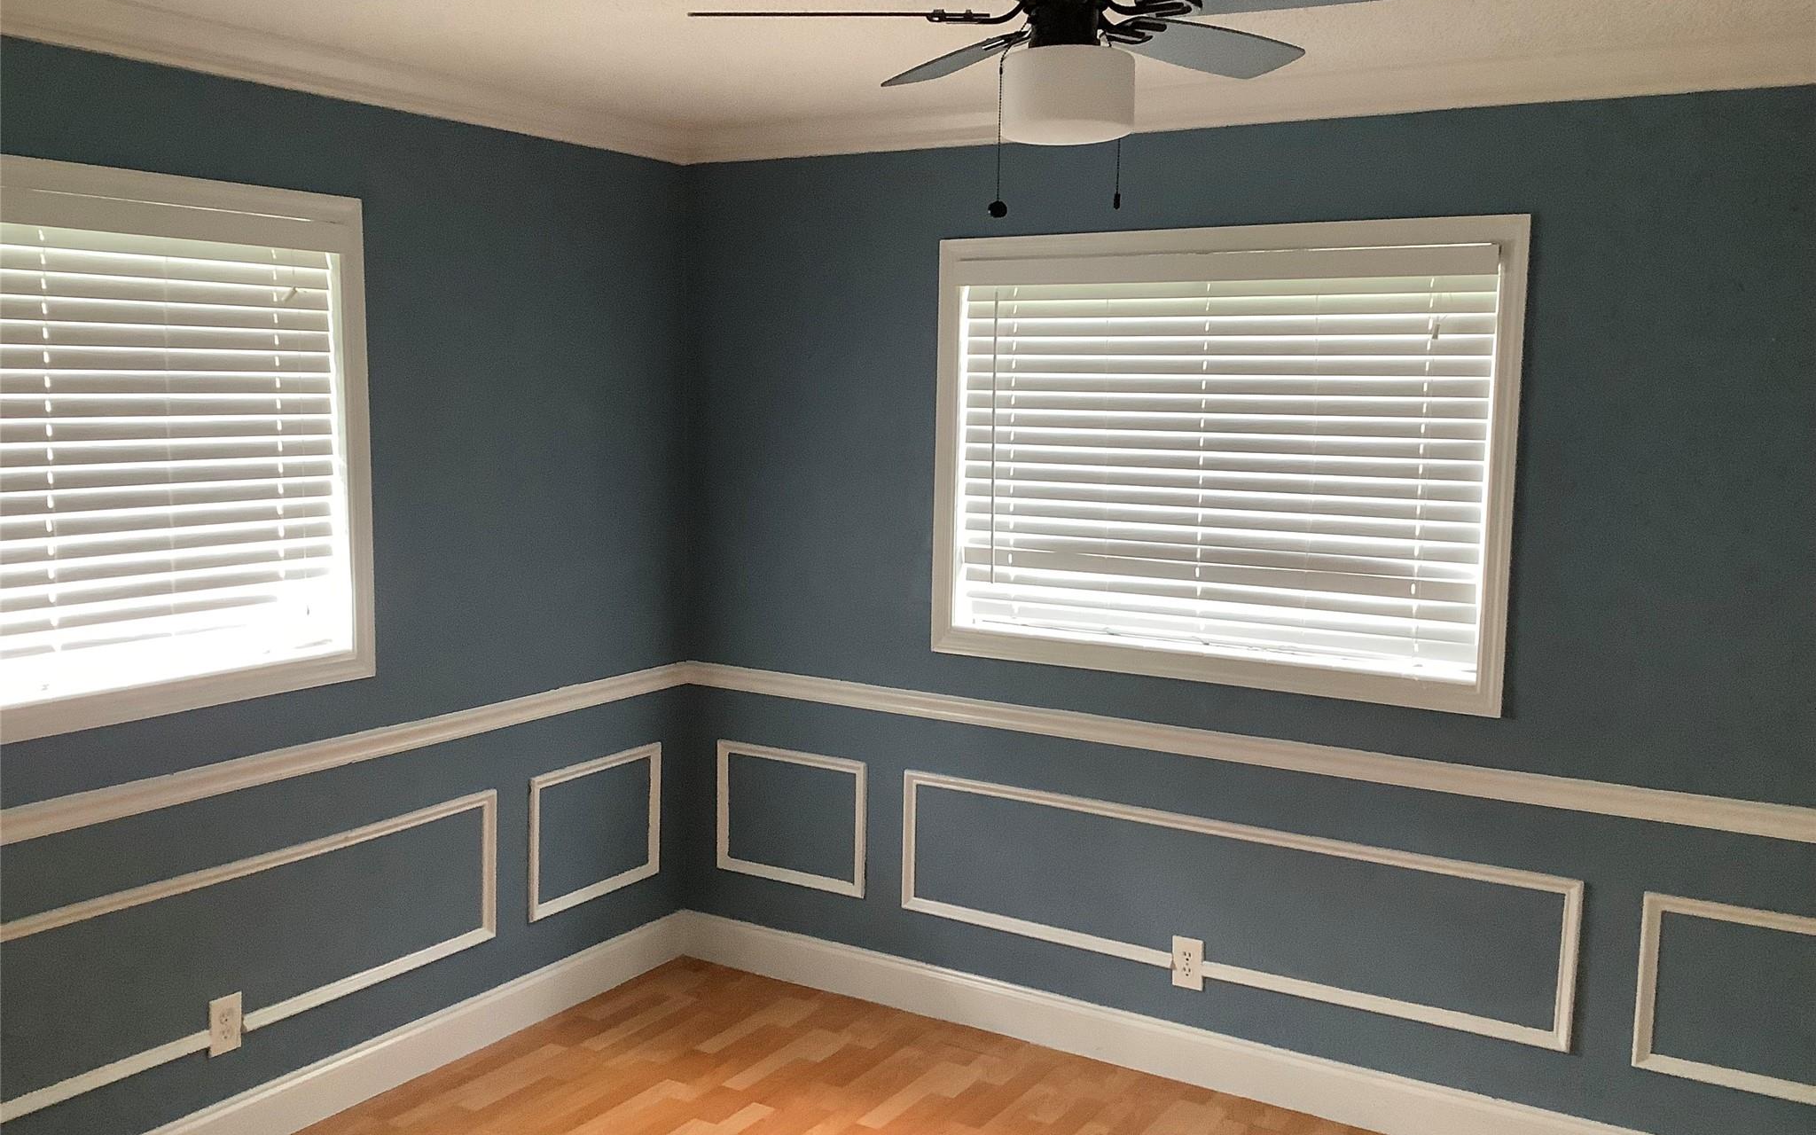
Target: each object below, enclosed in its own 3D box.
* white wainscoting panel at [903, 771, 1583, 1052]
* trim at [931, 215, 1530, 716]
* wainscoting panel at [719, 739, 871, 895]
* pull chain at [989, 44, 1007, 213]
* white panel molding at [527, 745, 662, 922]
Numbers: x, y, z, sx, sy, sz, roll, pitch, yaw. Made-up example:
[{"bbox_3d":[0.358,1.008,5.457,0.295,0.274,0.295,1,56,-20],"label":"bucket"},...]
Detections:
[{"bbox_3d":[0.711,0.800,3.940,1.704,0.380,0.020,5,8,31],"label":"white wainscoting panel"},{"bbox_3d":[0.683,-0.258,3.850,1.443,1.071,0.045,5,8,31],"label":"trim"},{"bbox_3d":[-0.338,0.707,4.579,0.509,0.380,0.020,5,8,31],"label":"wainscoting panel"},{"bbox_3d":[0.126,-0.606,2.273,0.027,0.228,0.027,1,7,3],"label":"pull chain"},{"bbox_3d":[-0.838,0.718,4.455,0.020,0.383,0.515,5,8,31],"label":"white panel molding"}]

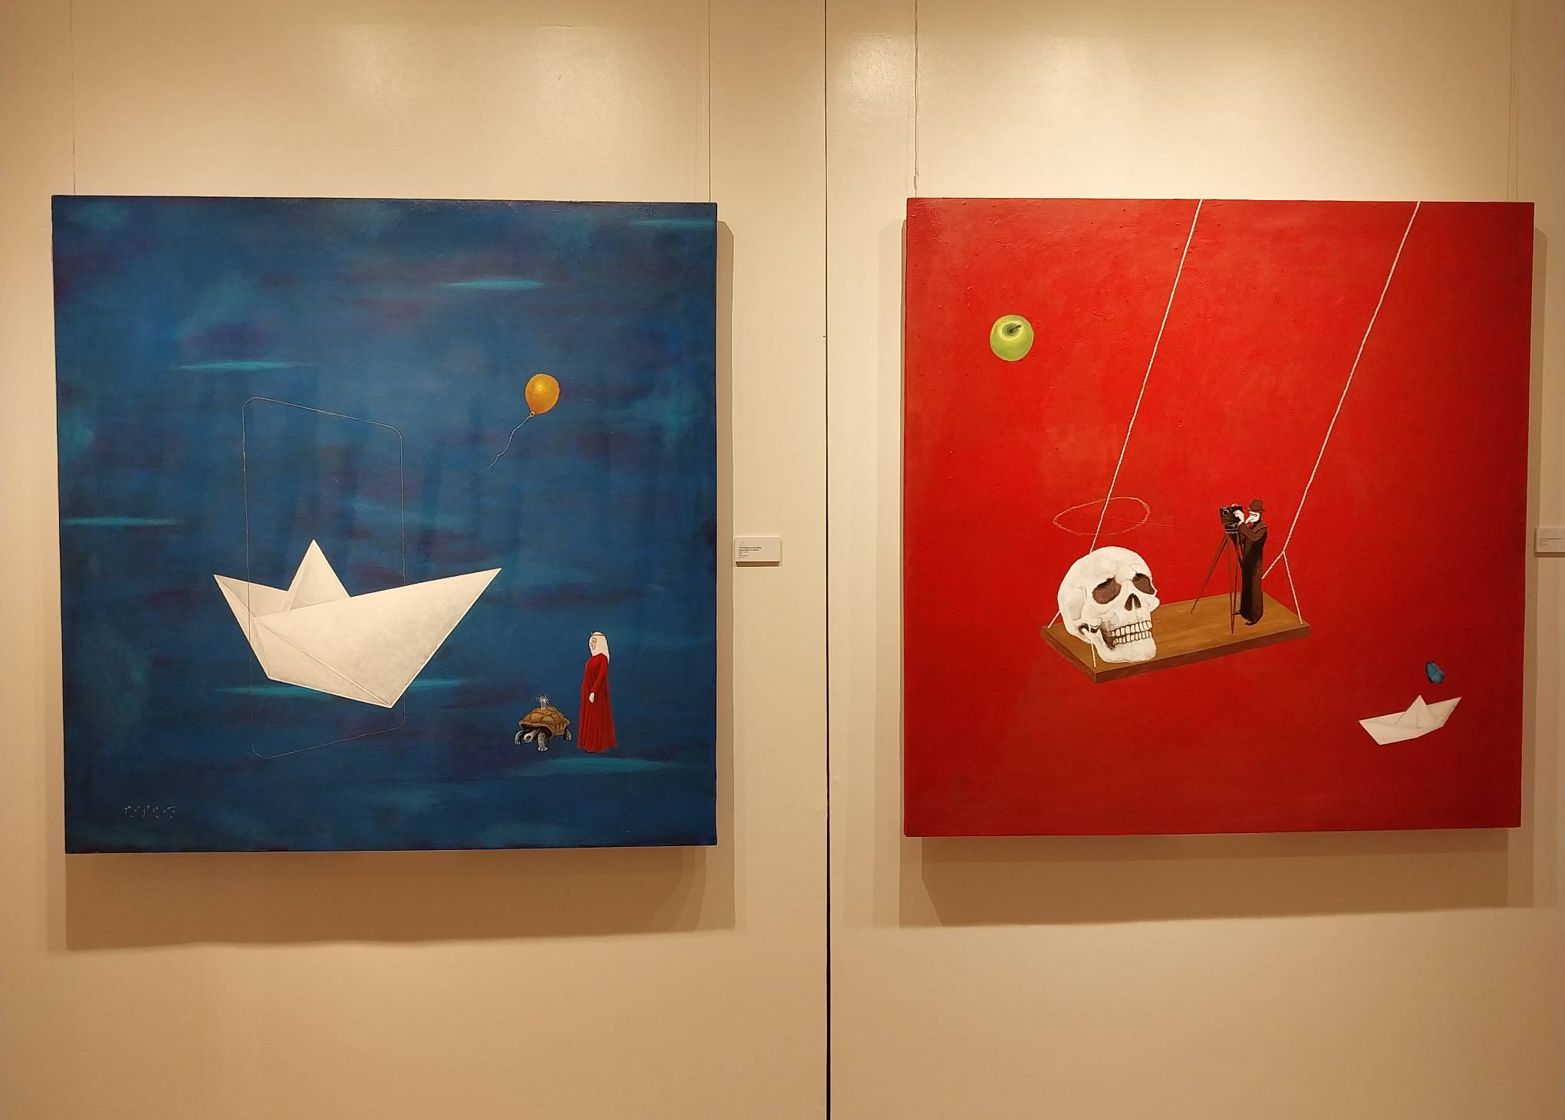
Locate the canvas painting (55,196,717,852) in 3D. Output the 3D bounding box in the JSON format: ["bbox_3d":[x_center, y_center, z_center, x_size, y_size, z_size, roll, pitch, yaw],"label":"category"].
[{"bbox_3d":[-0.722,-0.061,2.186,1.200,1.200,0.035,0,2,-2],"label":"canvas painting"}]

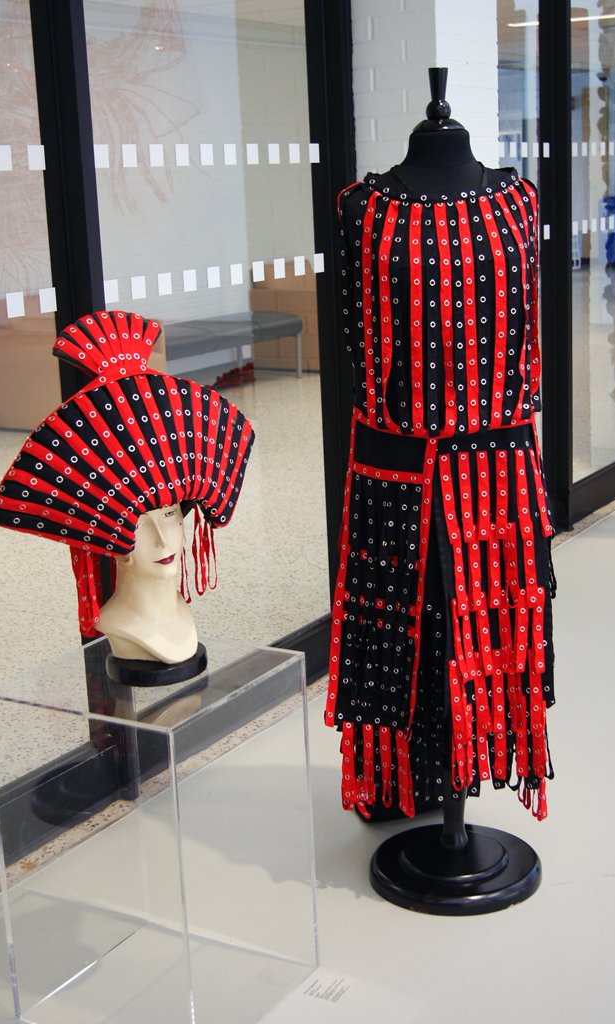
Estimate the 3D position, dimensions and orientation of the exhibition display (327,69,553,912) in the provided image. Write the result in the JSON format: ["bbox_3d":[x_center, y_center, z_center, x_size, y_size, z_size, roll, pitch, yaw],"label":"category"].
[{"bbox_3d":[0.275,-0.021,2.667,0.460,1.710,0.390,-4,14,-4],"label":"exhibition display"}]

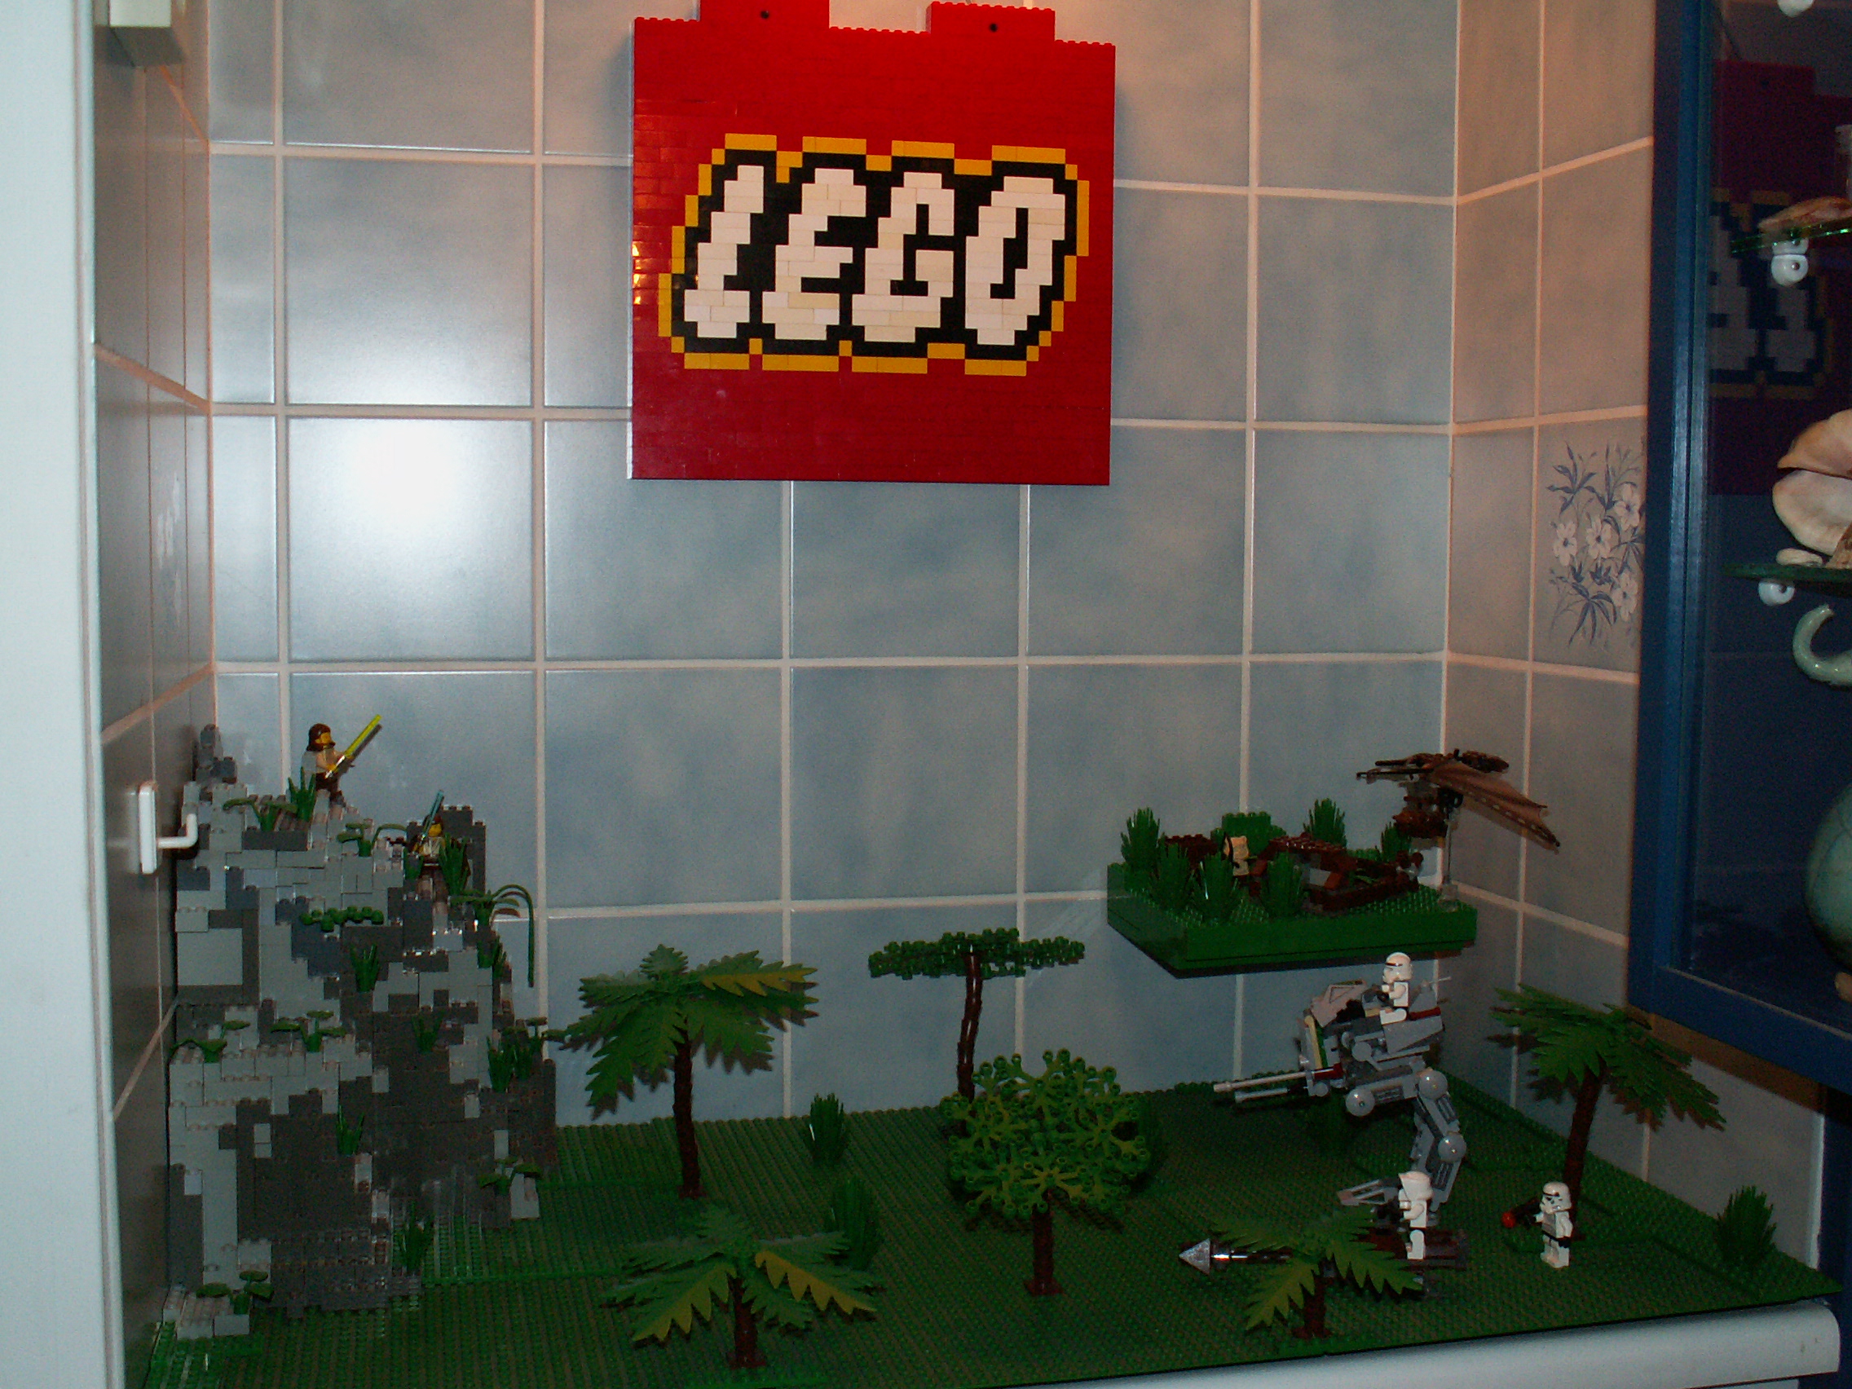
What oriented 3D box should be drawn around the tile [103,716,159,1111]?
[{"bbox_3d":[-0.348,0.088,0.905,0.010,0.152,0.152,-1,5,-13],"label":"tile"}]

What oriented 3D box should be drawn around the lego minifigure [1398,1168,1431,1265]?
[{"bbox_3d":[0.234,0.250,1.000,0.018,0.045,0.025,0,4,-1],"label":"lego minifigure"}]

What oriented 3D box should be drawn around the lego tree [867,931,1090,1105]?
[{"bbox_3d":[0.030,0.215,1.286,0.126,0.120,0.108,-1,5,-13],"label":"lego tree"}]

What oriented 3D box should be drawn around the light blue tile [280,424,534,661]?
[{"bbox_3d":[-0.315,-0.095,1.278,0.152,0.152,0.010,-1,5,-13],"label":"light blue tile"}]

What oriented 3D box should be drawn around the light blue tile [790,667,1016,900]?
[{"bbox_3d":[-0.013,0.056,1.339,0.149,0.149,0.008,-1,5,-13],"label":"light blue tile"}]

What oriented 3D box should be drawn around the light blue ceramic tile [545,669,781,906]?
[{"bbox_3d":[-0.163,0.058,1.308,0.148,0.148,0.008,-1,4,-13],"label":"light blue ceramic tile"}]

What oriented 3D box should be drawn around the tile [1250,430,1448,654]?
[{"bbox_3d":[0.287,-0.103,1.415,0.144,0.152,0.010,-1,5,-13],"label":"tile"}]

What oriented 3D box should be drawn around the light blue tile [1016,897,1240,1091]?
[{"bbox_3d":[0.135,0.203,1.387,0.149,0.141,0.008,-1,5,-13],"label":"light blue tile"}]

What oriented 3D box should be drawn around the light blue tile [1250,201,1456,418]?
[{"bbox_3d":[0.284,-0.254,1.387,0.145,0.148,0.008,-1,4,-13],"label":"light blue tile"}]

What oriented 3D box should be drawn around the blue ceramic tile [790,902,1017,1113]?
[{"bbox_3d":[-0.014,0.206,1.353,0.148,0.145,0.008,-1,4,-13],"label":"blue ceramic tile"}]

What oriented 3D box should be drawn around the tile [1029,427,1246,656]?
[{"bbox_3d":[0.138,-0.100,1.364,0.148,0.148,0.008,-1,4,-13],"label":"tile"}]

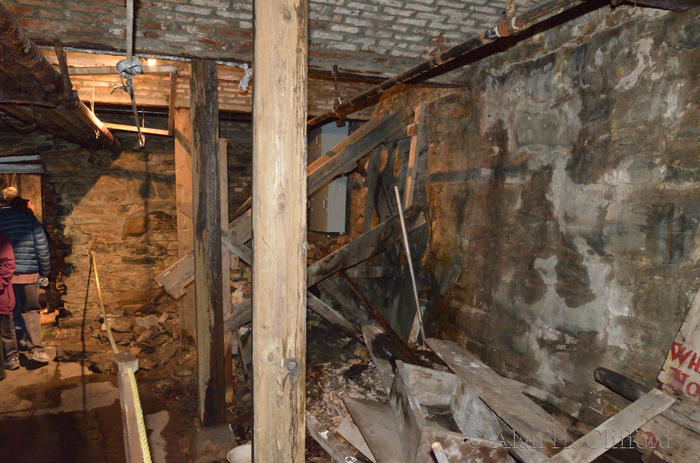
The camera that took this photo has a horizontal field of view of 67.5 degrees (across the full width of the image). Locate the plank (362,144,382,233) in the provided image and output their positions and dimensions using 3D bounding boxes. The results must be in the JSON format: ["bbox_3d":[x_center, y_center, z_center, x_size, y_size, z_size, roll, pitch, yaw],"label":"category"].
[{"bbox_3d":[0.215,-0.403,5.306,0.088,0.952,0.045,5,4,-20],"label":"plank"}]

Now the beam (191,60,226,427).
[{"bbox_3d":[-0.953,0.098,3.522,0.160,2.406,0.160,-2,4,-20],"label":"beam"}]

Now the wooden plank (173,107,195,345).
[{"bbox_3d":[-1.779,-0.028,5.703,0.190,2.557,0.190,-2,4,-20],"label":"wooden plank"}]

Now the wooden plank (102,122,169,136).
[{"bbox_3d":[-2.002,-0.948,4.893,0.606,0.042,0.080,1,3,-38],"label":"wooden plank"}]

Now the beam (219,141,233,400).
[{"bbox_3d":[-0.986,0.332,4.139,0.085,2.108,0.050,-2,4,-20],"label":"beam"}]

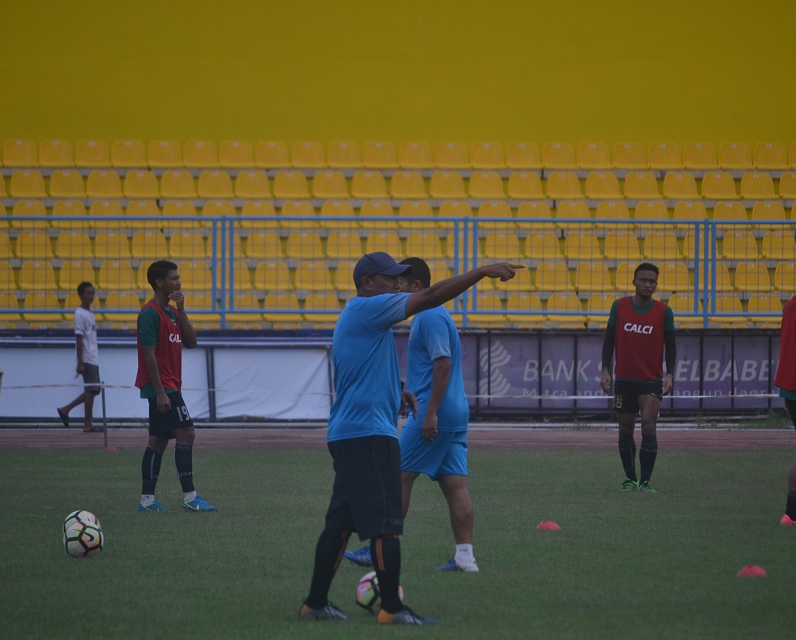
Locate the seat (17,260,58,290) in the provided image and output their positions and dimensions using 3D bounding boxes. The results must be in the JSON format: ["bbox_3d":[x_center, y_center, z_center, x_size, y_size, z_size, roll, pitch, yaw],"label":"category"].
[{"bbox_3d":[-4.261,-0.520,85.086,0.440,0.345,0.420,0,0,-3],"label":"seat"}]

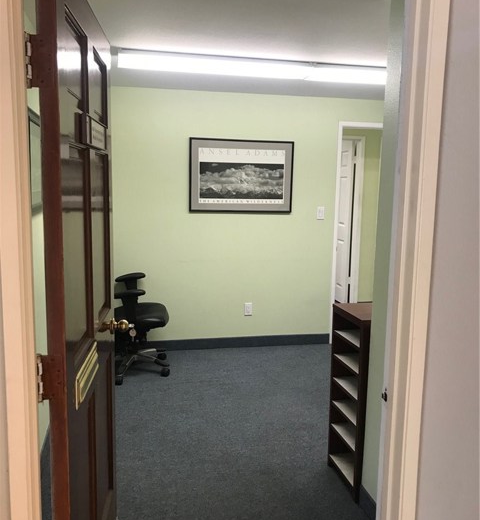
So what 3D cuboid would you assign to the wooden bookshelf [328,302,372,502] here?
[{"bbox_3d":[0.660,0.685,2.581,0.300,0.874,0.344,-1,8,-12],"label":"wooden bookshelf"}]

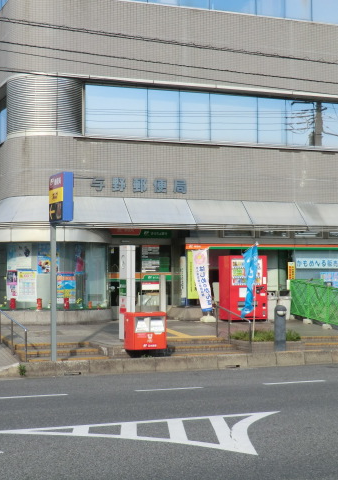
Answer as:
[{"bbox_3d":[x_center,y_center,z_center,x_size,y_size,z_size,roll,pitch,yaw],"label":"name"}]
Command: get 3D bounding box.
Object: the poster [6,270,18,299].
[{"bbox_3d":[-4.227,1.202,23.324,0.340,0.790,0.030,-1,-2,22],"label":"poster"}]

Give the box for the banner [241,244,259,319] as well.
[{"bbox_3d":[1.819,0.926,19.400,0.450,1.620,0.220,0,-2,0],"label":"banner"}]

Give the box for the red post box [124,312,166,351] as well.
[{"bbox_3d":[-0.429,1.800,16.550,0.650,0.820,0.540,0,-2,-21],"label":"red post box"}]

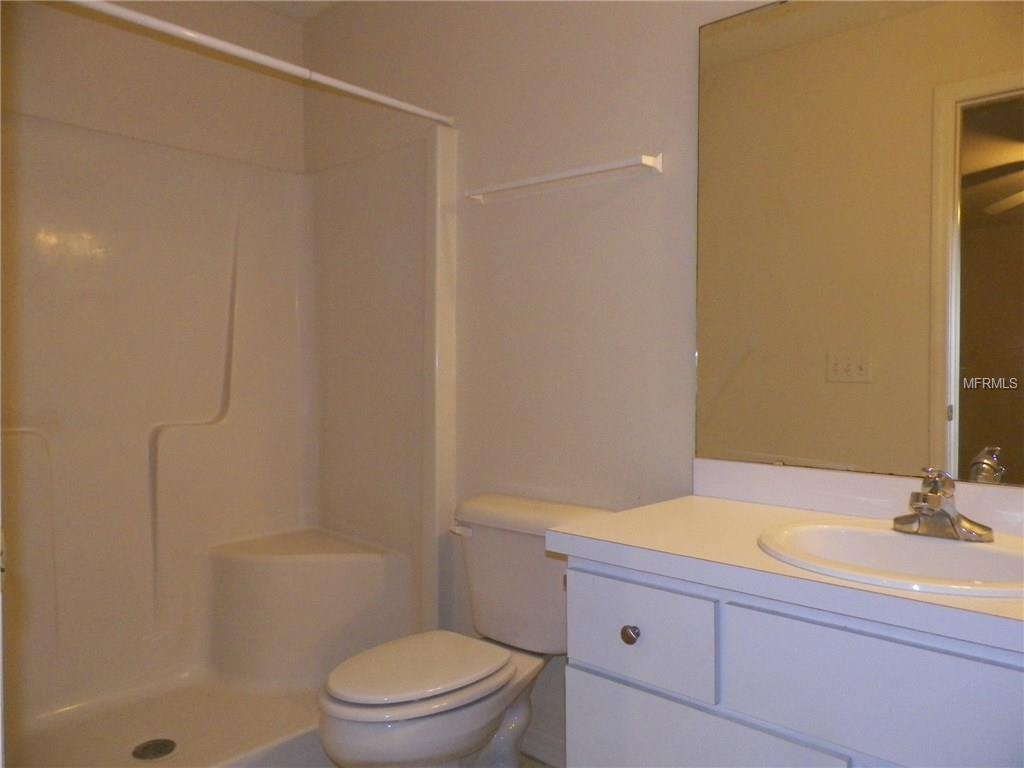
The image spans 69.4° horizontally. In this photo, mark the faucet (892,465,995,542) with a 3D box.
[{"bbox_3d":[0.737,0.204,1.280,0.157,0.128,0.170,1,1,42],"label":"faucet"}]

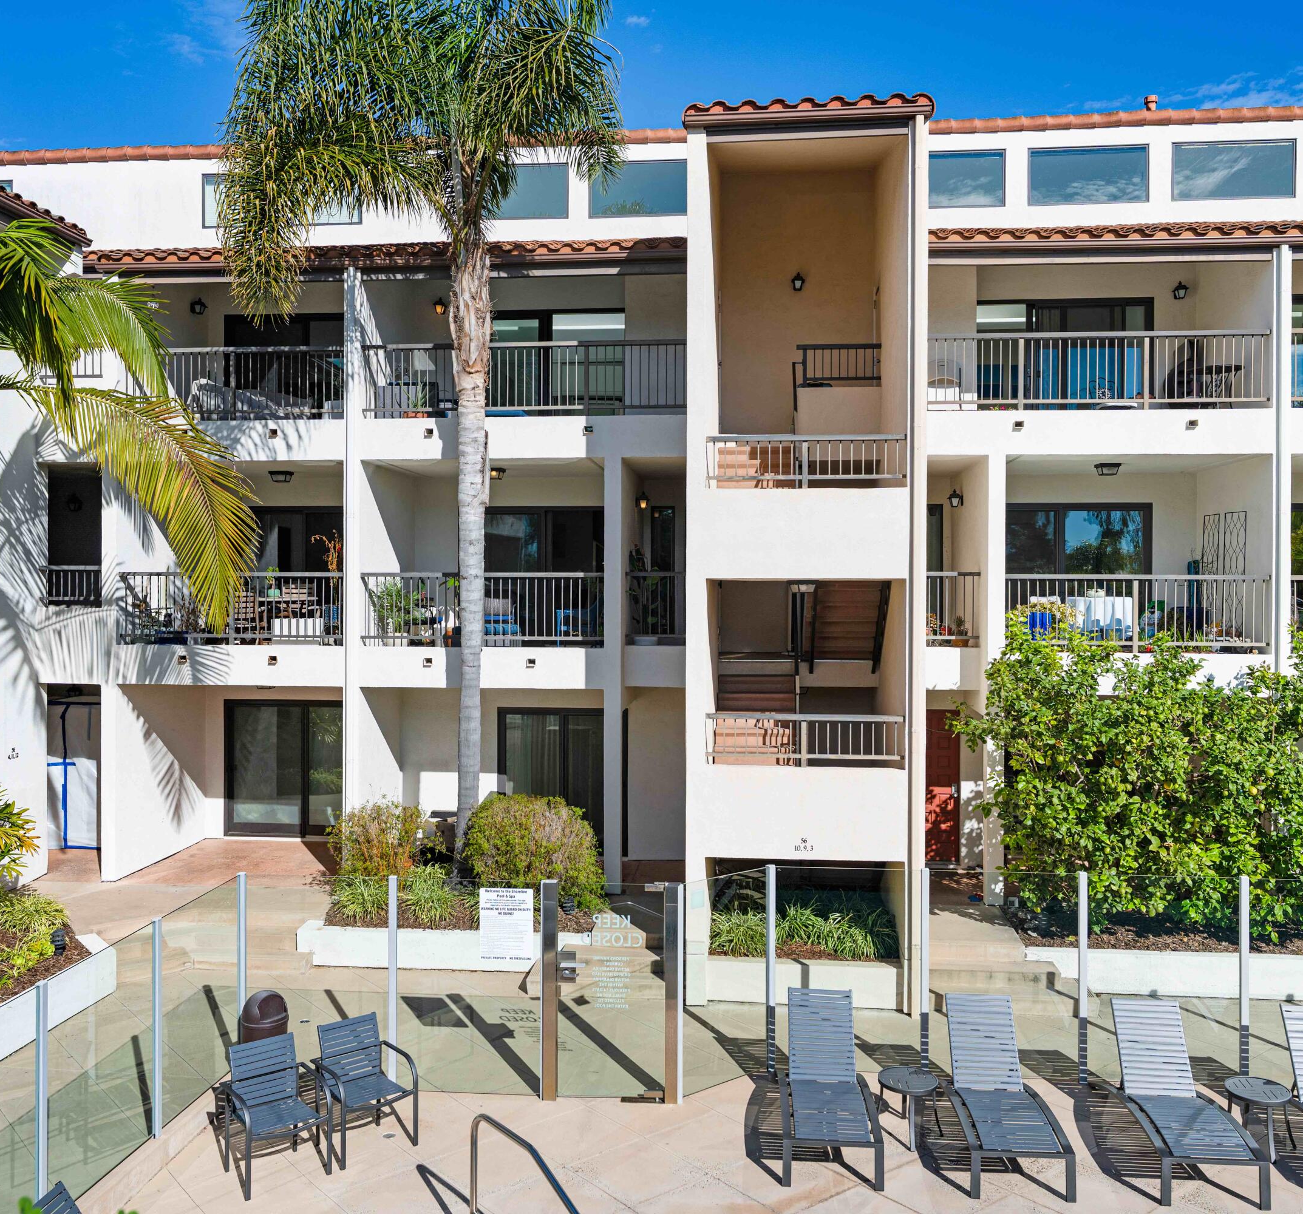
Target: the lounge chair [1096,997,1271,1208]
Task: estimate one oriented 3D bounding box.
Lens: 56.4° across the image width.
[{"bbox_3d":[3.836,3.554,8.921,0.700,0.860,1.800,0,0,6],"label":"lounge chair"}]

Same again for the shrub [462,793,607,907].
[{"bbox_3d":[-1.359,2.756,13.818,1.620,1.300,1.400,0,0,6],"label":"shrub"}]

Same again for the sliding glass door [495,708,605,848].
[{"bbox_3d":[-1.206,2.415,16.650,1.820,2.040,0.120,0,0,6],"label":"sliding glass door"}]

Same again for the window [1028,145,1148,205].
[{"bbox_3d":[6.466,-6.385,17.951,1.729,0.935,0.100,0,0,6],"label":"window"}]

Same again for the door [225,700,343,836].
[{"bbox_3d":[-5.501,2.424,18.196,1.856,2.021,0.100,0,0,6],"label":"door"}]

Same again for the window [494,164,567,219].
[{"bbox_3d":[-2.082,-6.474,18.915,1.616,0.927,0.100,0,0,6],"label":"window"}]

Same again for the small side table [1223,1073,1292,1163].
[{"bbox_3d":[4.471,3.751,8.928,0.460,0.405,0.460,0,0,6],"label":"small side table"}]

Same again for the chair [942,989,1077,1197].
[{"bbox_3d":[2.547,3.515,8.895,0.680,0.870,1.620,0,0,5],"label":"chair"}]

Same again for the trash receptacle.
[{"bbox_3d":[-3.037,3.467,9.522,0.380,0.920,0.380,1,0,42],"label":"trash receptacle"}]

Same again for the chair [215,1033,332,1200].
[{"bbox_3d":[-2.723,3.650,8.782,0.600,0.900,0.600,0,0,-39],"label":"chair"}]

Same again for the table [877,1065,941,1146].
[{"bbox_3d":[1.938,3.764,9.140,0.510,0.430,0.510,0,0,6],"label":"table"}]

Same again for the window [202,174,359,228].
[{"bbox_3d":[-5.889,-6.476,19.345,2.663,0.925,0.100,0,0,6],"label":"window"}]

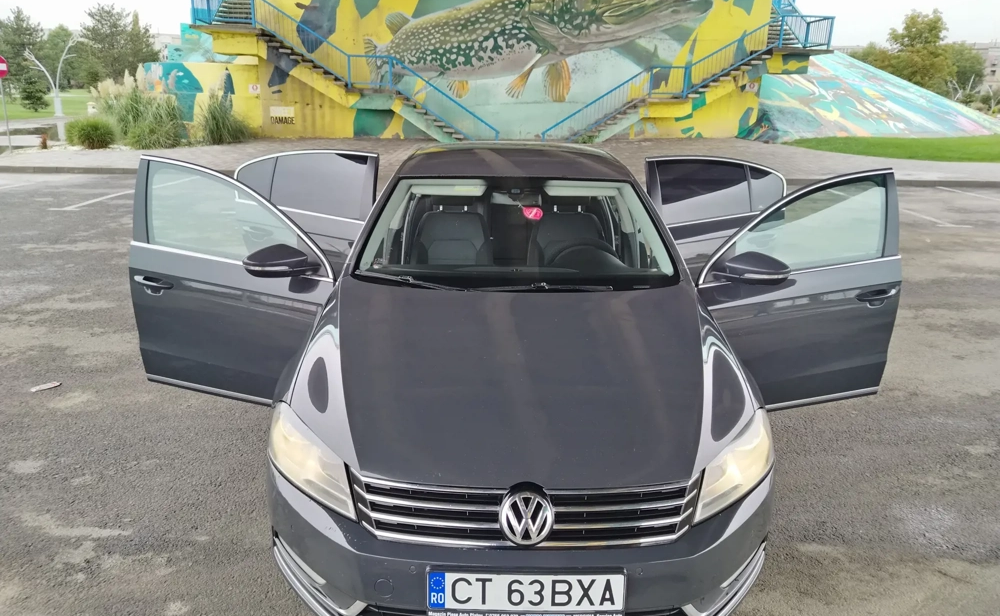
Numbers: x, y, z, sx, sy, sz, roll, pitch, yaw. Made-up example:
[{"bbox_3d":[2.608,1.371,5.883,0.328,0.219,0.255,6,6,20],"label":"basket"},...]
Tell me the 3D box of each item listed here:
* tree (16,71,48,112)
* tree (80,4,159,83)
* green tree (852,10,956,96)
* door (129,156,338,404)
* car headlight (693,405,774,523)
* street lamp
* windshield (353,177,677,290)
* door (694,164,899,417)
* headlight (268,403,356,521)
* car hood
[{"bbox_3d":[-27.771,-12.852,41.186,1.646,2.275,1.646,-10,20,-31],"label":"tree"},{"bbox_3d":[-35.065,-23.958,63.955,6.534,7.631,6.534,-8,19,-26],"label":"tree"},{"bbox_3d":[28.420,-16.932,49.038,6.732,7.707,6.732,10,19,27],"label":"green tree"},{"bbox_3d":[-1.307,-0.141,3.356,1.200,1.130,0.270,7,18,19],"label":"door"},{"bbox_3d":[0.722,0.465,2.127,0.360,0.210,0.410,1,17,0],"label":"car headlight"},{"bbox_3d":[-22.619,-11.789,35.206,2.648,4.035,0.800,-9,20,-30],"label":"street lamp"},{"bbox_3d":[0.083,-0.358,3.159,1.460,0.190,0.940,1,47,0],"label":"windshield"},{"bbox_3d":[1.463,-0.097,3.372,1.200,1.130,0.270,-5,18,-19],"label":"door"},{"bbox_3d":[-0.568,0.445,2.119,0.360,0.210,0.410,1,17,0],"label":"headlight"},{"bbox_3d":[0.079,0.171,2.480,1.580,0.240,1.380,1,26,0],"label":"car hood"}]

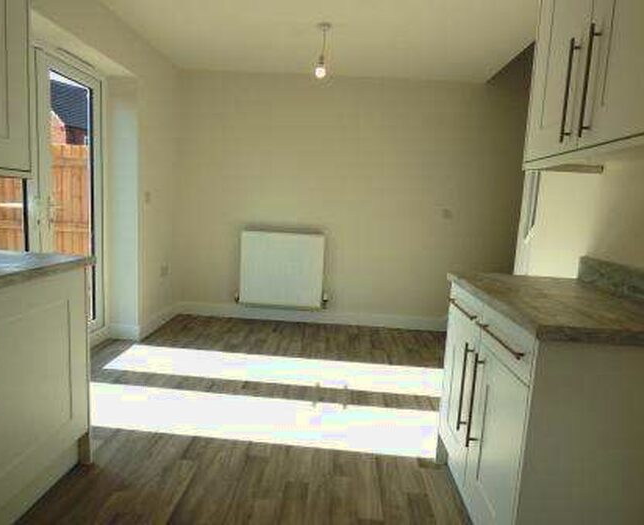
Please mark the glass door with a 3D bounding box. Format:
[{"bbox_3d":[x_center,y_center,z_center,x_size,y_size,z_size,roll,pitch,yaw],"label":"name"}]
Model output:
[{"bbox_3d":[-1.728,-0.366,2.780,0.070,1.859,0.658,3,8,2],"label":"glass door"}]

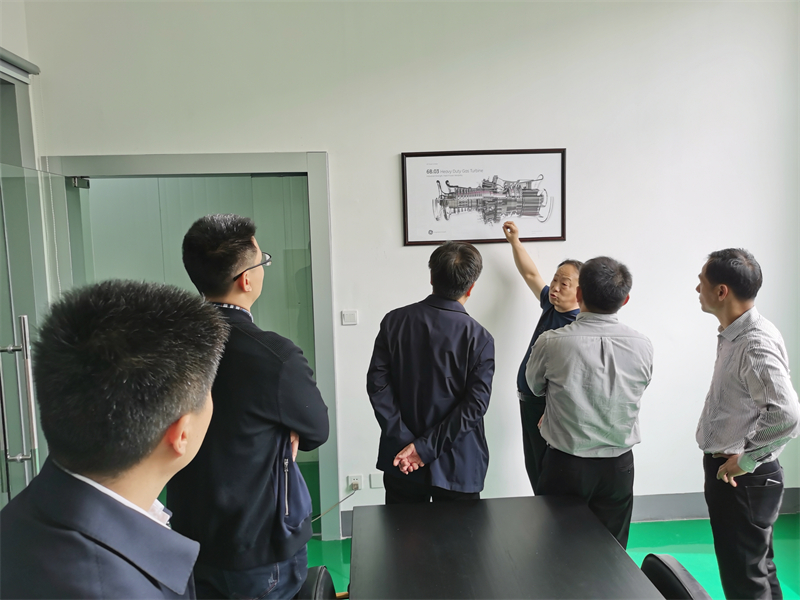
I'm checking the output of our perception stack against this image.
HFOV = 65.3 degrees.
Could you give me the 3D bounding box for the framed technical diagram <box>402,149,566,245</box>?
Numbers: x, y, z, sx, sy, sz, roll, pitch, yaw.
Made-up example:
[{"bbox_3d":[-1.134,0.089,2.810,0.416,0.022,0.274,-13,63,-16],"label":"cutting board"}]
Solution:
[{"bbox_3d":[0.485,-0.588,3.580,0.945,0.523,0.027,-2,6,-3],"label":"framed technical diagram"}]

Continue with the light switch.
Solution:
[{"bbox_3d":[-0.292,0.105,3.614,0.086,0.086,0.012,-2,6,-3],"label":"light switch"}]

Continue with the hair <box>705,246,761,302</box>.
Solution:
[{"bbox_3d":[1.238,-0.093,2.313,0.180,0.195,0.208,-6,8,-37],"label":"hair"}]

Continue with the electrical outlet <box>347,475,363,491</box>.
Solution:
[{"bbox_3d":[-0.267,1.092,3.719,0.086,0.086,0.015,-2,6,-3],"label":"electrical outlet"}]

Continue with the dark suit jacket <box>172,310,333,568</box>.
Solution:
[{"bbox_3d":[-0.429,0.342,1.712,0.530,0.690,0.370,2,7,31],"label":"dark suit jacket"}]

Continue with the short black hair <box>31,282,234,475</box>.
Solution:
[{"bbox_3d":[-0.312,0.085,0.725,0.195,0.207,0.225,1,7,22],"label":"short black hair"}]

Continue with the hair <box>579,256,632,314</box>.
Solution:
[{"bbox_3d":[0.795,-0.055,2.410,0.190,0.212,0.210,-2,6,-5],"label":"hair"}]

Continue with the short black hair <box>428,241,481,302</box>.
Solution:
[{"bbox_3d":[0.221,-0.114,2.460,0.195,0.222,0.210,-1,6,5],"label":"short black hair"}]

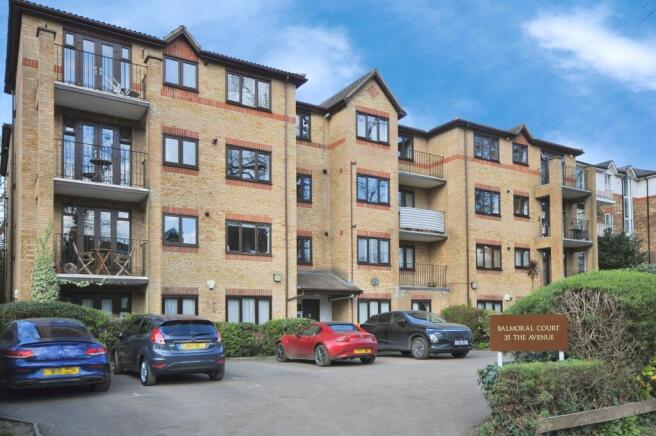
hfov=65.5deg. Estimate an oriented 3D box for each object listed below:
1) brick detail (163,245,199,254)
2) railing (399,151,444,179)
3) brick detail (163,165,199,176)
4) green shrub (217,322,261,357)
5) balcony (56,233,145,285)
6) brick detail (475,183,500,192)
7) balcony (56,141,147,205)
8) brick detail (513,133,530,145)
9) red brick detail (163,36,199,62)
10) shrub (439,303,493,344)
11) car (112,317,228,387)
[{"bbox_3d":[-4.996,1.082,17.306,1.212,0.180,0.120,3,-6,-31],"label":"brick detail"},{"bbox_3d":[4.451,-2.524,24.561,3.078,1.030,0.120,3,-6,-31],"label":"railing"},{"bbox_3d":[-4.773,-1.501,16.527,1.155,0.210,0.100,6,-10,-32],"label":"brick detail"},{"bbox_3d":[-2.985,4.052,17.000,1.350,1.080,0.900,3,-6,-30],"label":"green shrub"},{"bbox_3d":[-6.730,1.279,15.095,2.460,1.250,1.360,3,-6,-30],"label":"balcony"},{"bbox_3d":[7.912,-1.477,25.340,1.837,0.225,0.120,3,-6,-31],"label":"brick detail"},{"bbox_3d":[-6.730,-1.348,15.095,2.460,1.250,1.360,3,-6,-30],"label":"balcony"},{"bbox_3d":[10.199,-4.195,26.983,1.285,0.680,0.120,3,-6,-31],"label":"brick detail"},{"bbox_3d":[-4.893,-5.688,17.032,1.180,0.880,0.120,6,-10,-32],"label":"red brick detail"},{"bbox_3d":[5.842,4.513,21.500,1.900,1.700,1.300,3,-6,-30],"label":"shrub"},{"bbox_3d":[-4.090,3.160,12.750,1.760,1.480,3.970,6,-10,-35],"label":"car"}]

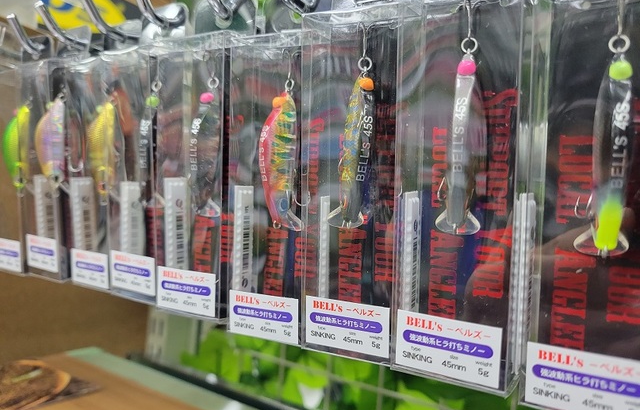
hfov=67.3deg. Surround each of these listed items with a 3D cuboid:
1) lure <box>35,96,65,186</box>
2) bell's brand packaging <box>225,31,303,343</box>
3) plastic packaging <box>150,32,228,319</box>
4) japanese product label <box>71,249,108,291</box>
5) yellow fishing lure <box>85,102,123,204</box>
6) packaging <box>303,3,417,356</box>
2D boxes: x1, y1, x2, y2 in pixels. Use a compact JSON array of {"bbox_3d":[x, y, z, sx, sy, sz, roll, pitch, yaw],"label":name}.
[{"bbox_3d":[-0.133,-0.031,0.236,0.008,0.044,0.013,4,7,33],"label":"lure"},{"bbox_3d":[-0.015,-0.005,0.174,0.030,0.104,0.019,3,5,25],"label":"bell's brand packaging"},{"bbox_3d":[-0.045,-0.010,0.187,0.030,0.104,0.019,3,4,25],"label":"plastic packaging"},{"bbox_3d":[-0.106,0.029,0.221,0.028,0.015,0.001,3,5,31],"label":"japanese product label"},{"bbox_3d":[-0.102,-0.026,0.226,0.008,0.044,0.013,3,5,31],"label":"yellow fishing lure"},{"bbox_3d":[0.012,-0.006,0.153,0.030,0.104,0.019,3,6,25],"label":"packaging"}]

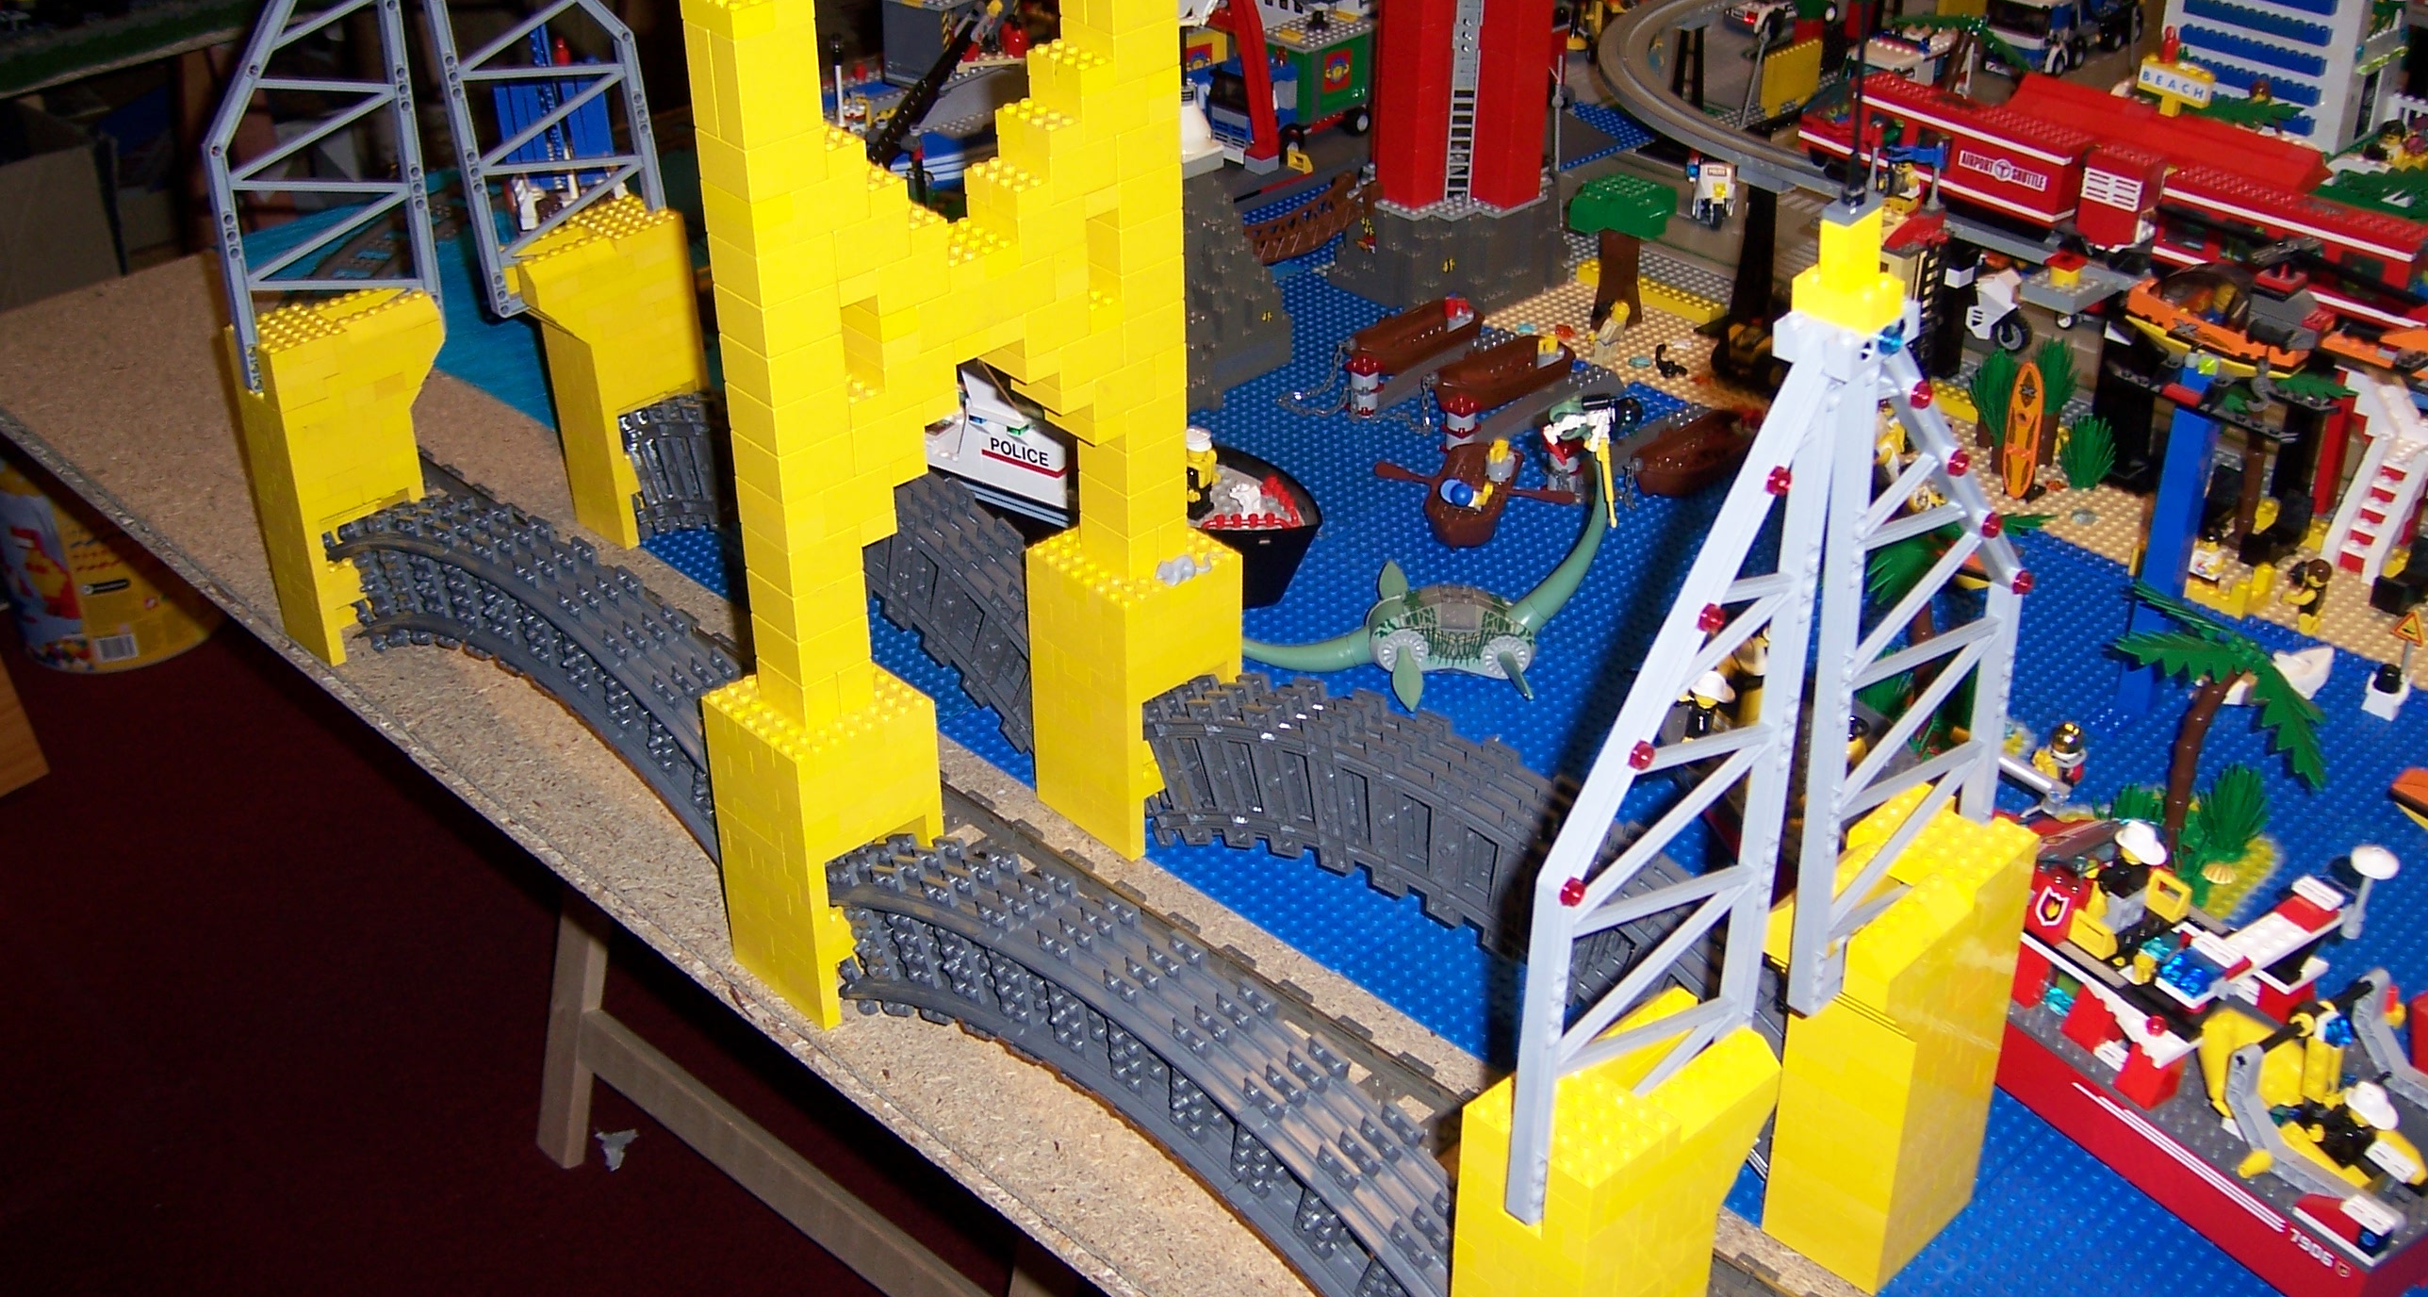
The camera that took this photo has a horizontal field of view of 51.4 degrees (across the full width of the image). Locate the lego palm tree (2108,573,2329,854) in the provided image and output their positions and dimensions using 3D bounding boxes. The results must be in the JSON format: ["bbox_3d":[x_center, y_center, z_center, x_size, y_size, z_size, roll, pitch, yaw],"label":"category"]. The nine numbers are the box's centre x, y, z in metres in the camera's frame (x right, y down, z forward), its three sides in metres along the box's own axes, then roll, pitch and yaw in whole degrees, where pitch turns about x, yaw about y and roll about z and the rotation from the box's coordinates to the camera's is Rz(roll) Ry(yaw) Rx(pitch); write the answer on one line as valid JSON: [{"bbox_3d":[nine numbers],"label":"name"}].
[{"bbox_3d":[0.415,0.038,1.059,0.097,0.112,0.097,-5,31,-8],"label":"lego palm tree"}]

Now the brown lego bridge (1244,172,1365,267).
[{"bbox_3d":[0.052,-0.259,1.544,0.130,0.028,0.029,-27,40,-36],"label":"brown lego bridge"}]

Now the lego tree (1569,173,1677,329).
[{"bbox_3d":[0.248,-0.241,1.540,0.050,0.086,0.050,-27,40,-36],"label":"lego tree"}]

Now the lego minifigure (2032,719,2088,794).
[{"bbox_3d":[0.377,0.047,1.117,0.024,0.033,0.017,11,33,19],"label":"lego minifigure"}]

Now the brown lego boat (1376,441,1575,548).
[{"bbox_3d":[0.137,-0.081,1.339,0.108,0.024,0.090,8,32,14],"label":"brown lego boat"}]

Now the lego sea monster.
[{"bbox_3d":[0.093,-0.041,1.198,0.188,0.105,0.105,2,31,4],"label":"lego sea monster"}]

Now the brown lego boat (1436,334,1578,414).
[{"bbox_3d":[0.169,-0.158,1.471,0.091,0.020,0.040,-27,40,-36],"label":"brown lego boat"}]

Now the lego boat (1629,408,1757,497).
[{"bbox_3d":[0.267,-0.105,1.382,0.091,0.020,0.040,-27,40,-36],"label":"lego boat"}]

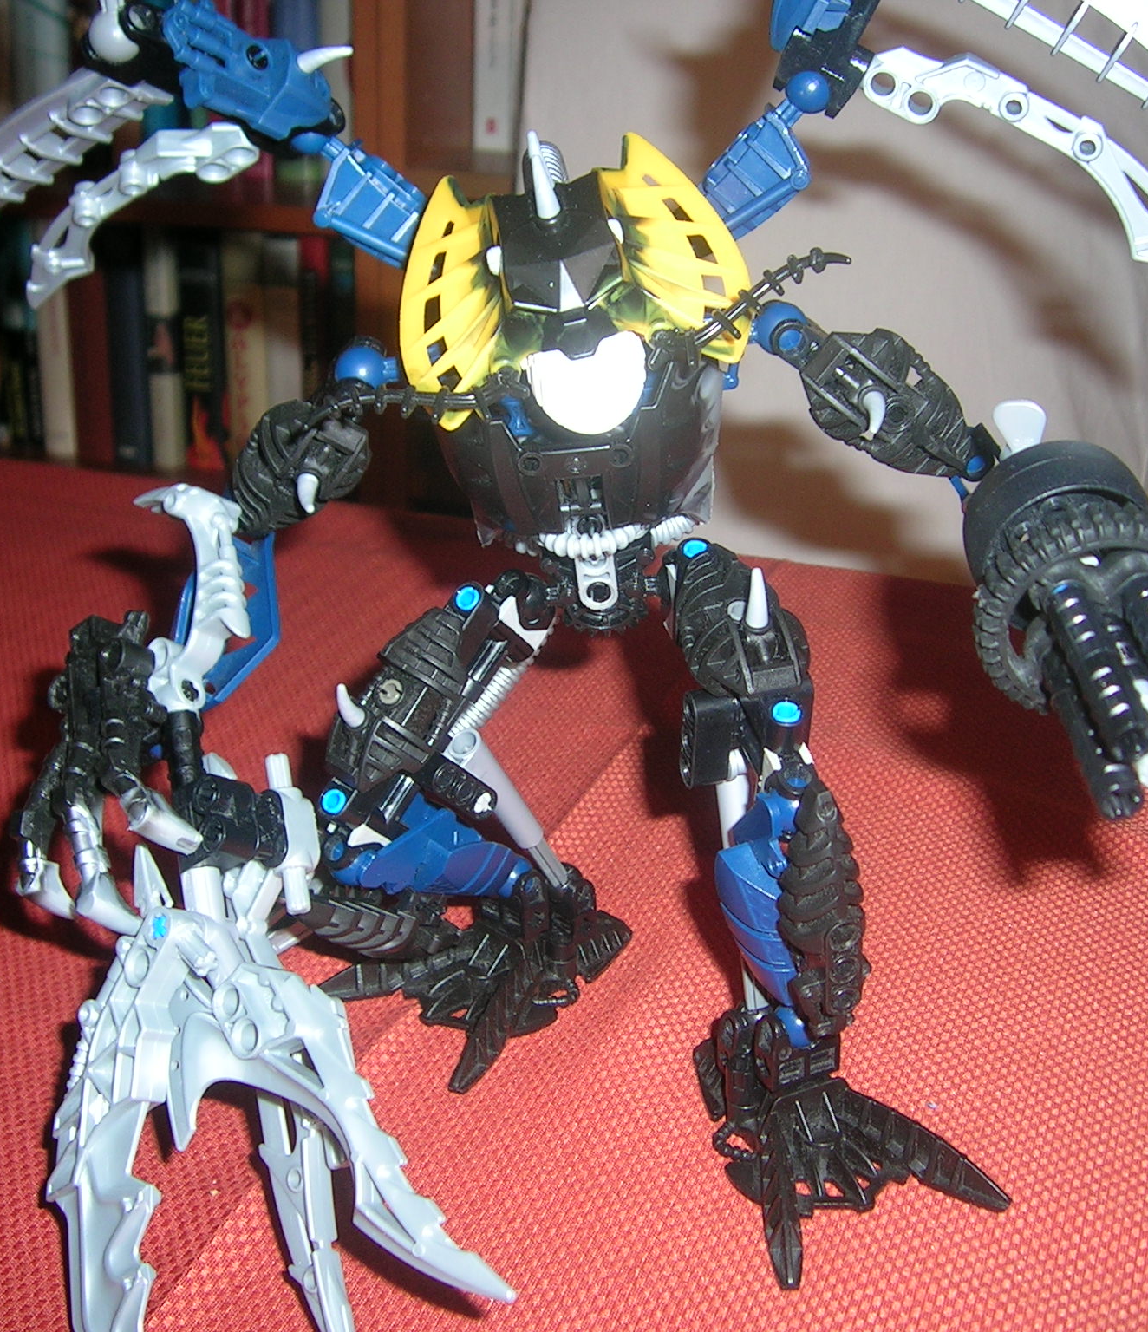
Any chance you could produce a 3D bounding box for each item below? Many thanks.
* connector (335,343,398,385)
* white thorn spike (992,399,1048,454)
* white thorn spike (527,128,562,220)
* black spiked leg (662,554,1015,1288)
[{"bbox_3d":[-0.045,-0.064,0.387,0.015,0.011,0.011,10,21,24],"label":"connector"},{"bbox_3d":[0.093,-0.049,0.373,0.011,0.016,0.006,4,19,9],"label":"white thorn spike"},{"bbox_3d":[-0.006,-0.093,0.342,0.005,0.018,0.006,-4,28,12],"label":"white thorn spike"},{"bbox_3d":[0.048,0.040,0.369,0.058,0.125,0.101,-6,20,-21],"label":"black spiked leg"}]

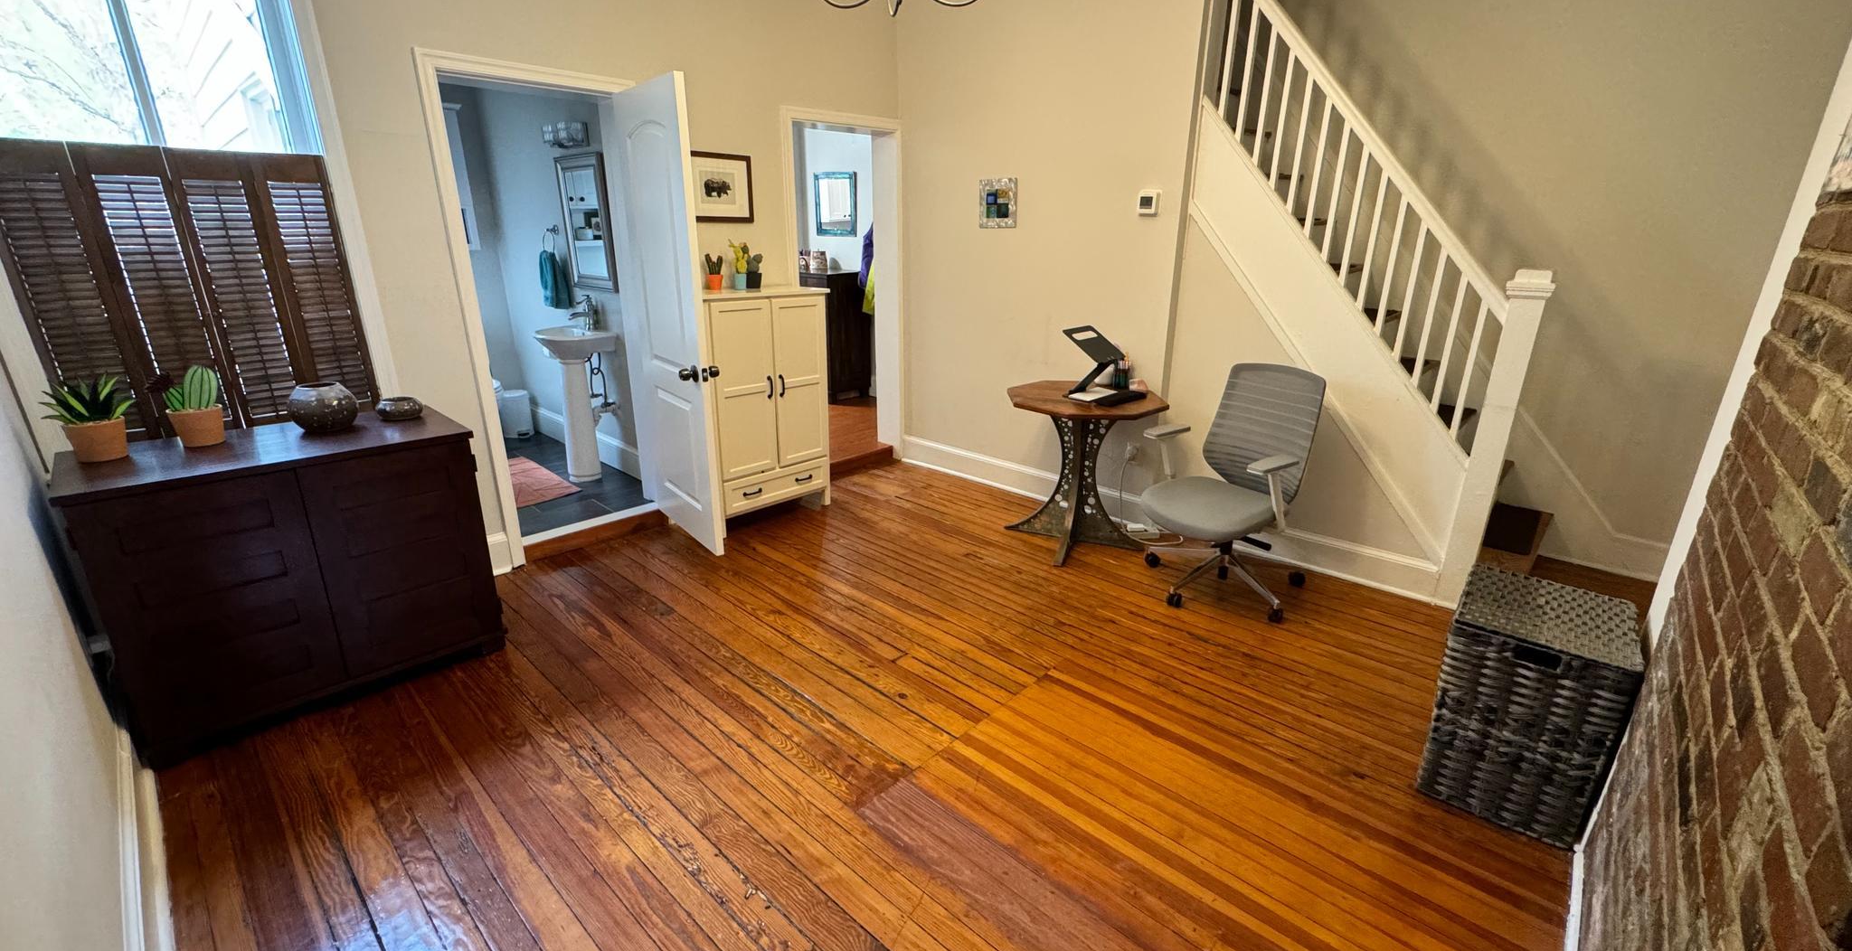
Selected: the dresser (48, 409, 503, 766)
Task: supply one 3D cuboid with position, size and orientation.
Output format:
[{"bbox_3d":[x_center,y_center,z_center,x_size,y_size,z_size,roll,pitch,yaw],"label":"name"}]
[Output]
[{"bbox_3d":[-2.220,0.310,2.700,0.546,0.886,1.017,18,26,41],"label":"dresser"}]

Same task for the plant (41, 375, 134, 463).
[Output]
[{"bbox_3d":[-2.609,-0.179,2.340,0.180,0.271,0.187,17,25,40],"label":"plant"}]

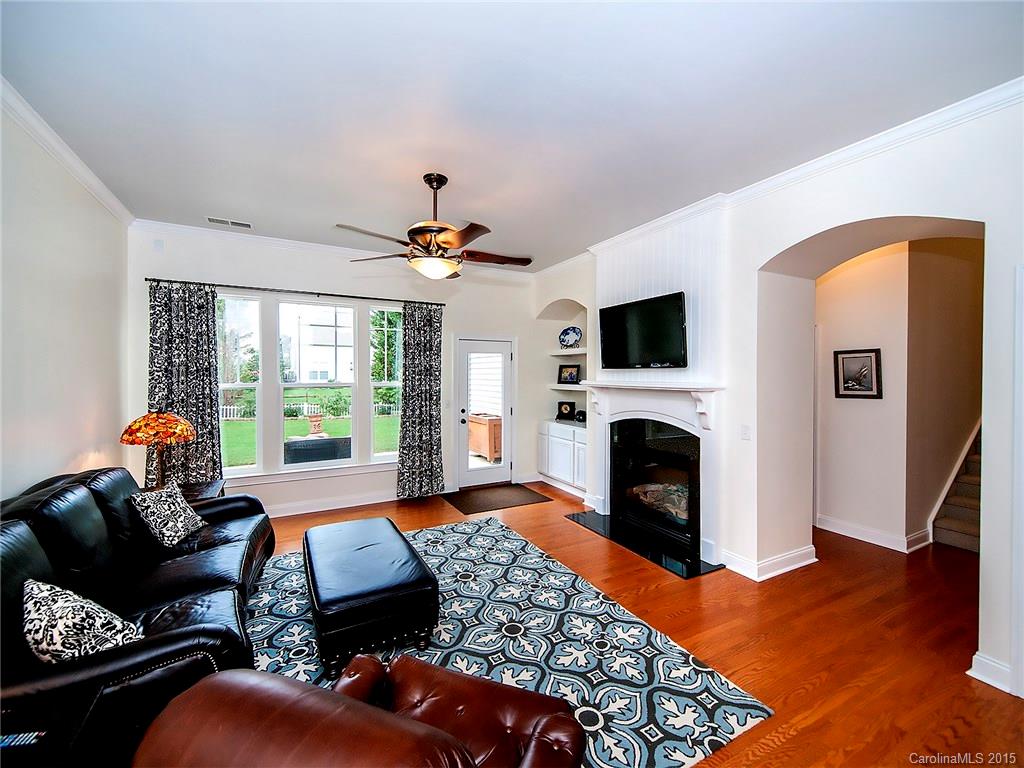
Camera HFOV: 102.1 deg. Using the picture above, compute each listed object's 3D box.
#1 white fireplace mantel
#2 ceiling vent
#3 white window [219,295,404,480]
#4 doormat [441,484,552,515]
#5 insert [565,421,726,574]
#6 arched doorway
[{"bbox_3d":[1.258,0.180,4.004,0.220,0.385,1.650,-1,2,-29],"label":"white fireplace mantel"},{"bbox_3d":[-2.797,-1.594,4.113,0.380,0.025,0.170,-1,1,-28],"label":"ceiling vent"},{"bbox_3d":[-2.278,0.015,4.882,2.050,2.020,0.100,-1,1,-28],"label":"white window"},{"bbox_3d":[-0.203,1.453,5.308,1.170,0.015,0.870,-1,1,-28],"label":"doormat"},{"bbox_3d":[1.195,0.927,4.024,0.507,1.140,1.610,-1,2,-29],"label":"insert"},{"bbox_3d":[2.455,0.248,2.768,0.800,2.480,1.137,-1,1,-28],"label":"arched doorway"}]

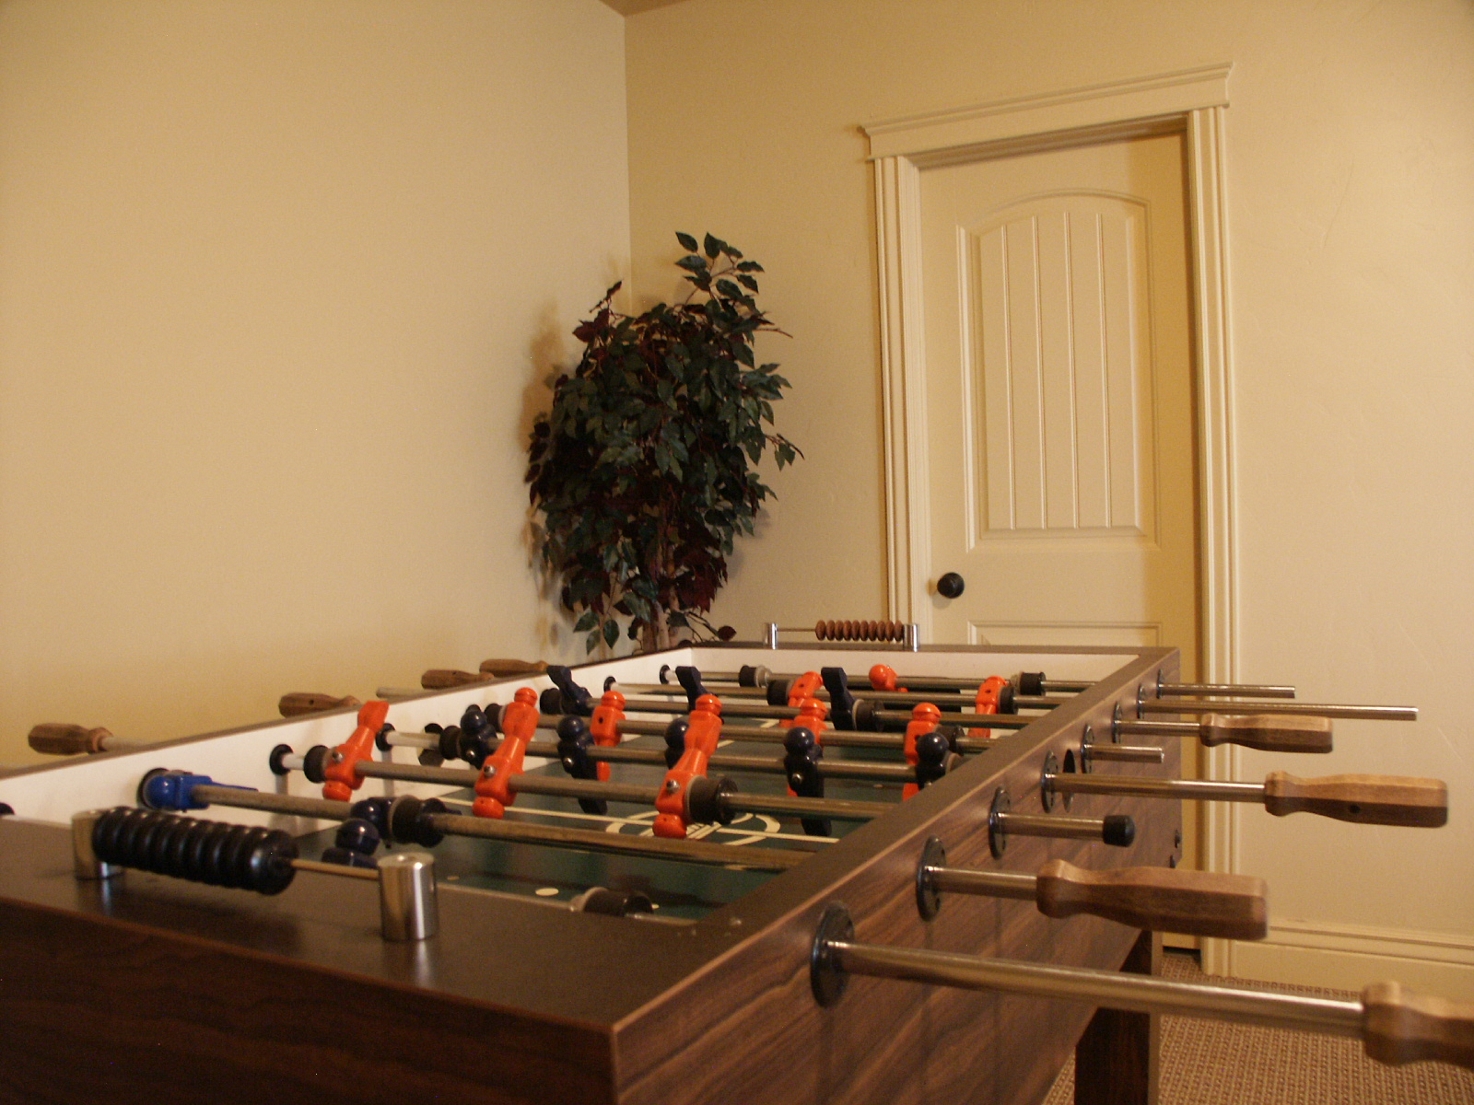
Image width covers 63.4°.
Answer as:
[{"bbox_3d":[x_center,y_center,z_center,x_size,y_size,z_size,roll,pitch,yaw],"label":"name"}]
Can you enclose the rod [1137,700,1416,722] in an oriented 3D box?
[{"bbox_3d":[0.608,0.179,1.353,0.293,0.016,0.016,-2,1,28],"label":"rod"}]

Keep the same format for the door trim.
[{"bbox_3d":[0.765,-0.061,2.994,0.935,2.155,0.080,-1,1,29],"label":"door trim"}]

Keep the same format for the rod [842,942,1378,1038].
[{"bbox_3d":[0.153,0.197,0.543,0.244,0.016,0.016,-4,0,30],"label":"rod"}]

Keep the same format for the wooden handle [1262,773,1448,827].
[{"bbox_3d":[0.469,0.189,0.906,0.129,0.036,0.036,-2,1,28],"label":"wooden handle"}]

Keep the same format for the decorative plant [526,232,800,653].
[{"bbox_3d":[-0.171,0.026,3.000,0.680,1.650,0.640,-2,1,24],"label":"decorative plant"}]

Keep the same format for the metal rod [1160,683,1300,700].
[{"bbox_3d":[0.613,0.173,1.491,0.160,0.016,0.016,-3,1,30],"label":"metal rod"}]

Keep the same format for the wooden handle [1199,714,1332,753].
[{"bbox_3d":[0.529,0.180,1.193,0.126,0.036,0.036,-3,0,30],"label":"wooden handle"}]

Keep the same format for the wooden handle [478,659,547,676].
[{"bbox_3d":[-0.380,0.198,2.041,0.129,0.036,0.036,-2,1,29],"label":"wooden handle"}]

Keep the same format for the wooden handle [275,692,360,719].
[{"bbox_3d":[-0.575,0.213,1.635,0.128,0.036,0.036,-1,1,29],"label":"wooden handle"}]

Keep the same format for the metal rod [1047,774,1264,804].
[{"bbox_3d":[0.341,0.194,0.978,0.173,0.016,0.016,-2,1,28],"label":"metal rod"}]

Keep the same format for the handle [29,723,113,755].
[{"bbox_3d":[-0.797,0.224,1.424,0.126,0.036,0.036,-1,1,31],"label":"handle"}]

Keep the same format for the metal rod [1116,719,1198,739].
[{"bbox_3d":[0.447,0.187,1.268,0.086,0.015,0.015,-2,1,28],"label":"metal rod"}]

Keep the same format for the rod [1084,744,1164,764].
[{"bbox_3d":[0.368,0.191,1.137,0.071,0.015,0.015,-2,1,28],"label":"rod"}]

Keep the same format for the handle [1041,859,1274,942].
[{"bbox_3d":[0.237,0.200,0.686,0.129,0.036,0.036,-2,1,28],"label":"handle"}]

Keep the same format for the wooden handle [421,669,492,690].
[{"bbox_3d":[-0.451,0.211,1.930,0.128,0.036,0.036,-2,1,28],"label":"wooden handle"}]

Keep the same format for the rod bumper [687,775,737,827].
[{"bbox_3d":[-0.022,0.205,0.985,0.026,0.038,0.038,-2,1,29],"label":"rod bumper"}]

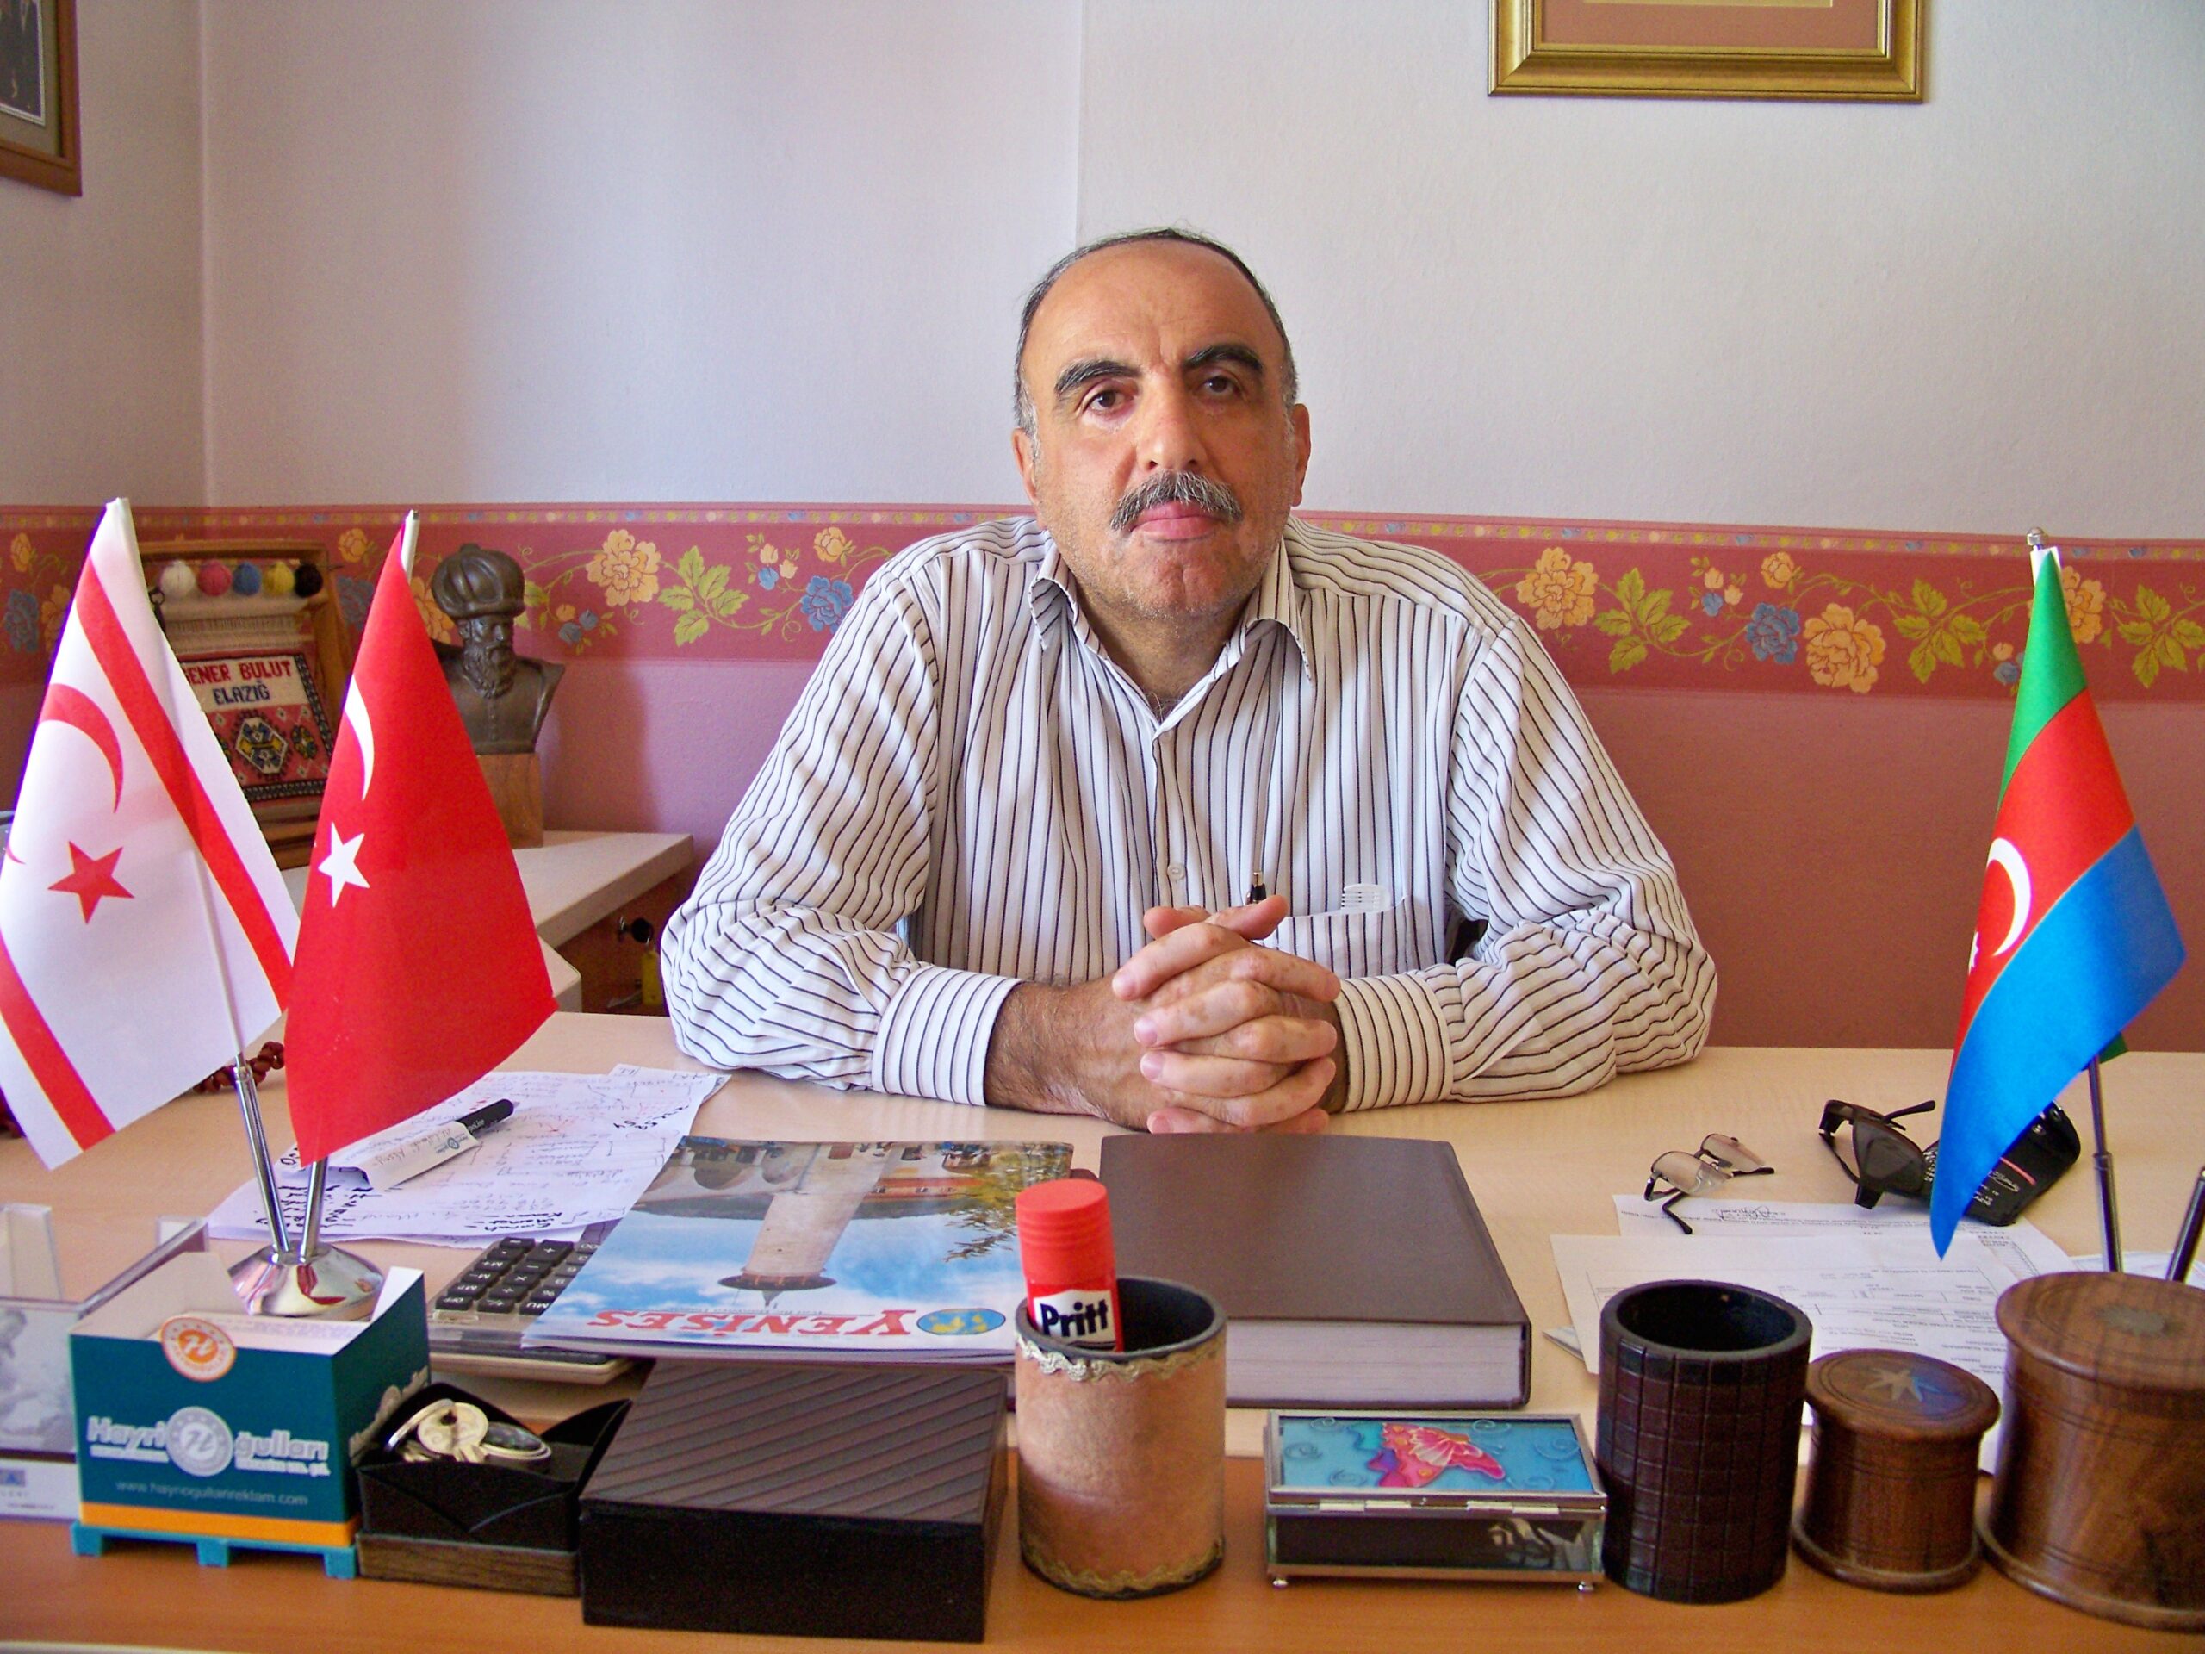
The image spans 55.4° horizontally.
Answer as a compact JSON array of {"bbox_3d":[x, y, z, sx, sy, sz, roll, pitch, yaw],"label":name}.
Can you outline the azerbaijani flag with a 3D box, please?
[{"bbox_3d":[0.335,0.026,0.735,0.088,0.245,0.075,4,9,21],"label":"azerbaijani flag"}]

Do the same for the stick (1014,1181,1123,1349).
[{"bbox_3d":[-0.007,0.189,0.752,0.032,0.119,0.032,-7,9,-2],"label":"stick"}]

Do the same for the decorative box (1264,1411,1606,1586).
[{"bbox_3d":[0.109,0.225,0.705,0.107,0.032,0.059,1,9,2],"label":"decorative box"}]

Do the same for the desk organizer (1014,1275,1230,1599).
[{"bbox_3d":[0.007,0.201,0.697,0.069,0.080,0.069,0,9,0],"label":"desk organizer"}]

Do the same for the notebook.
[{"bbox_3d":[0.089,0.206,1.008,0.186,0.038,0.254,1,9,1],"label":"notebook"}]

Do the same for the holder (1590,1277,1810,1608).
[{"bbox_3d":[0.212,0.219,0.751,0.074,0.091,0.074,1,9,0],"label":"holder"}]

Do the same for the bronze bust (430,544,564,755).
[{"bbox_3d":[-0.665,-0.192,2.298,0.158,0.230,0.115,-3,9,-25],"label":"bronze bust"}]

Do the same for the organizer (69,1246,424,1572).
[{"bbox_3d":[-0.309,0.215,0.771,0.100,0.083,0.076,2,9,7],"label":"organizer"}]

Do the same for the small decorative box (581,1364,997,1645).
[{"bbox_3d":[-0.097,0.220,0.692,0.123,0.042,0.098,1,9,2],"label":"small decorative box"}]

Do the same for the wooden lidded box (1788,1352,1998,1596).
[{"bbox_3d":[0.264,0.214,0.702,0.062,0.056,0.062,0,9,0],"label":"wooden lidded box"}]

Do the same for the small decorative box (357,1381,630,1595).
[{"bbox_3d":[-0.216,0.238,0.759,0.078,0.043,0.067,2,9,6],"label":"small decorative box"}]

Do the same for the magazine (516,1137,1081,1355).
[{"bbox_3d":[-0.118,0.185,0.950,0.203,0.010,0.288,0,7,0],"label":"magazine"}]

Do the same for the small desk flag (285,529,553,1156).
[{"bbox_3d":[-0.238,0.007,0.729,0.094,0.229,0.060,0,9,-6],"label":"small desk flag"}]

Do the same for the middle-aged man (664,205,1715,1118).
[{"bbox_3d":[0.058,0.252,1.430,0.650,1.255,0.600,1,9,3],"label":"middle-aged man"}]

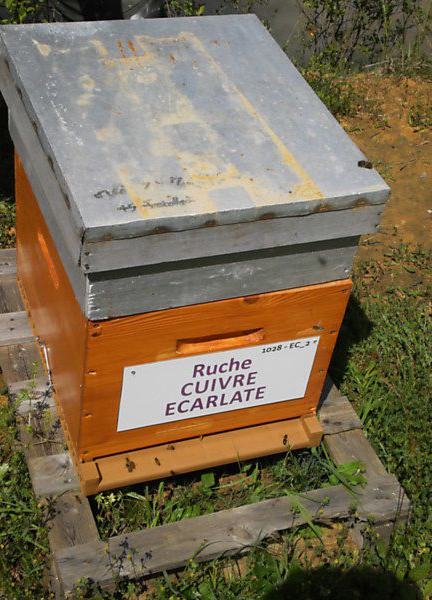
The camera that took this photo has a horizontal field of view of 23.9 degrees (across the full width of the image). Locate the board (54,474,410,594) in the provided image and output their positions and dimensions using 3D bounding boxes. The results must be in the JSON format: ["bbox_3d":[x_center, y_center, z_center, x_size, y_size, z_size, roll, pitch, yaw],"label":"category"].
[{"bbox_3d":[0.040,0.375,1.658,0.599,0.022,0.069,-9,42,-20],"label":"board"}]

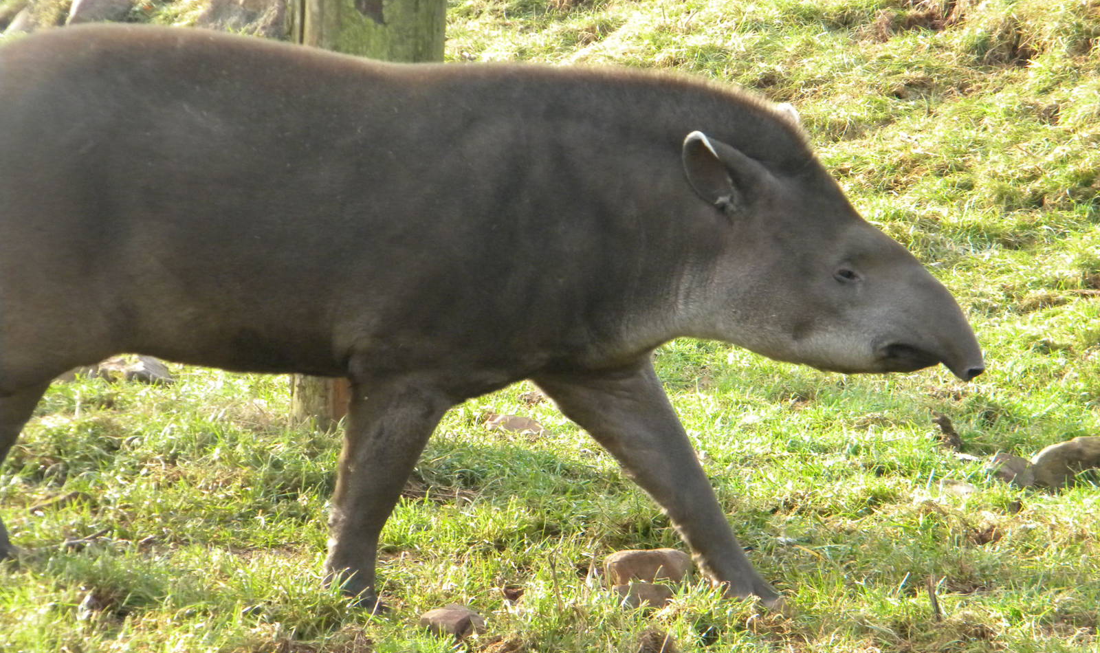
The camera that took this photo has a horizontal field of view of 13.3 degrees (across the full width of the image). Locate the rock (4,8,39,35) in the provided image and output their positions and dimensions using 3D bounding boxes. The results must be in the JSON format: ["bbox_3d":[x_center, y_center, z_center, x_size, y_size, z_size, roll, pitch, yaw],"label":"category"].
[{"bbox_3d":[-1.404,-0.810,12.500,0.110,0.090,0.100,0,8,0],"label":"rock"}]

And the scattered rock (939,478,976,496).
[{"bbox_3d":[0.728,0.288,8.400,0.072,0.030,0.055,0,8,0],"label":"scattered rock"}]

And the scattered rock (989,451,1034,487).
[{"bbox_3d":[0.835,0.259,8.500,0.085,0.060,0.070,0,8,0],"label":"scattered rock"}]

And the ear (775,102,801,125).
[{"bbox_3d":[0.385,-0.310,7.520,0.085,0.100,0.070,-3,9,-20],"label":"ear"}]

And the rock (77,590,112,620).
[{"bbox_3d":[-0.710,0.435,7.330,0.055,0.043,0.050,0,8,0],"label":"rock"}]

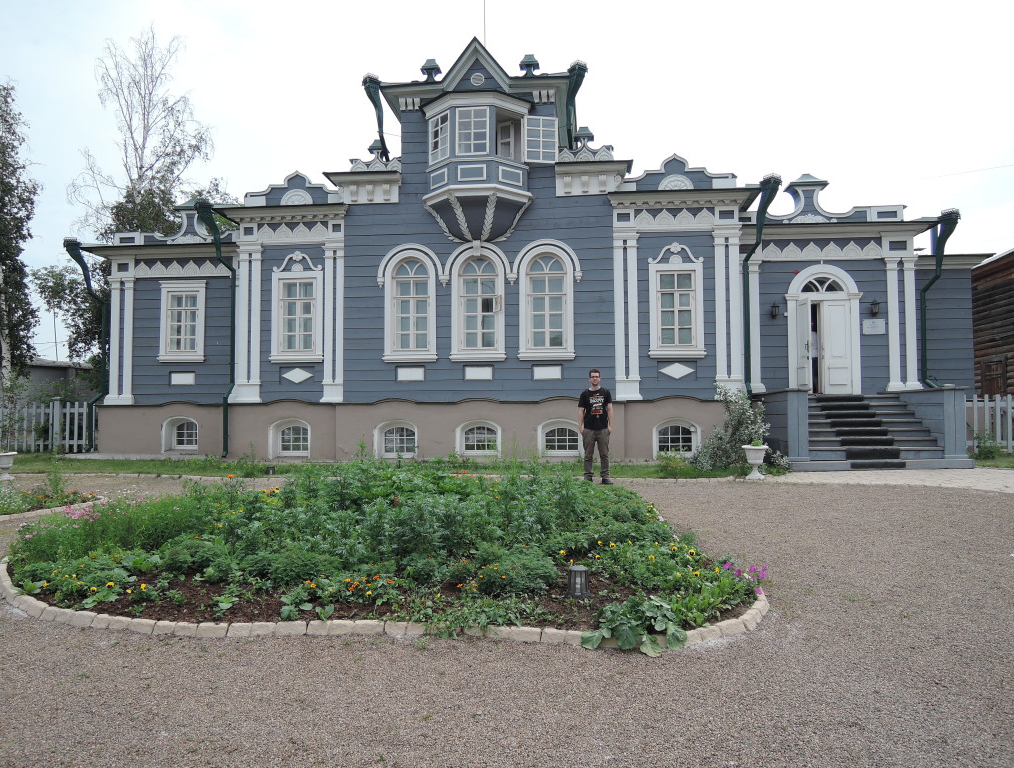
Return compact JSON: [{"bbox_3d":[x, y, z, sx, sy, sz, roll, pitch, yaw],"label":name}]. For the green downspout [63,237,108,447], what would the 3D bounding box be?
[{"bbox_3d":[-10.936,-0.980,18.425,0.811,5.516,0.720,-1,-3,6],"label":"green downspout"}]

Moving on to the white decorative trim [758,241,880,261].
[{"bbox_3d":[6.957,-2.943,15.755,2.647,0.435,0.120,0,-2,5],"label":"white decorative trim"}]

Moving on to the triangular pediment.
[{"bbox_3d":[-0.606,-6.534,14.815,1.447,1.152,0.500,0,-3,5],"label":"triangular pediment"}]

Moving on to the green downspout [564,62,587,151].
[{"bbox_3d":[1.514,-6.056,15.606,0.495,1.894,0.500,0,-2,5],"label":"green downspout"}]

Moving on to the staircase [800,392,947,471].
[{"bbox_3d":[6.785,0.881,13.844,2.418,1.391,2.650,0,-3,5],"label":"staircase"}]

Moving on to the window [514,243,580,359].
[{"bbox_3d":[0.935,-1.906,16.355,1.508,2.759,0.220,-1,-3,6],"label":"window"}]

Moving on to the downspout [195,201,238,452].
[{"bbox_3d":[-7.036,-1.292,17.087,0.774,6.145,0.720,-1,-3,6],"label":"downspout"}]

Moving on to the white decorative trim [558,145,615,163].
[{"bbox_3d":[1.797,-5.220,16.120,1.297,0.415,0.150,-1,-3,5],"label":"white decorative trim"}]

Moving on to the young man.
[{"bbox_3d":[1.339,0.654,10.743,0.530,1.740,0.320,0,-3,6],"label":"young man"}]

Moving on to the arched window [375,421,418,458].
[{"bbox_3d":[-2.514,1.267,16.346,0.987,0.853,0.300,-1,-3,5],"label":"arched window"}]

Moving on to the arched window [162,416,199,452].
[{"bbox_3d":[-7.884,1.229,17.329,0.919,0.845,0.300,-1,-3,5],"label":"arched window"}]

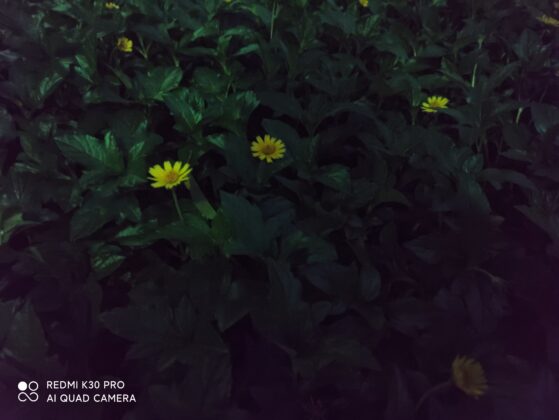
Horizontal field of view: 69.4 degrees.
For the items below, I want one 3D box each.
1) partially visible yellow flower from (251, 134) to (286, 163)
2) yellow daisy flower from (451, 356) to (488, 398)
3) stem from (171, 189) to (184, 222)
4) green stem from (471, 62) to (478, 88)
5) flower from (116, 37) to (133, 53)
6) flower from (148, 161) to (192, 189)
[{"bbox_3d":[-0.011,-0.059,0.390,0.035,0.011,0.035,-5,59,-6],"label":"partially visible yellow flower"},{"bbox_3d":[0.141,0.124,0.300,0.032,0.014,0.032,34,43,8],"label":"yellow daisy flower"},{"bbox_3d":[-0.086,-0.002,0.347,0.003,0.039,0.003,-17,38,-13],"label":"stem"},{"bbox_3d":[0.305,-0.207,0.631,0.003,0.042,0.003,9,36,23],"label":"green stem"},{"bbox_3d":[-0.299,-0.319,0.780,0.014,0.034,0.034,-16,20,41],"label":"flower"},{"bbox_3d":[-0.090,-0.029,0.335,0.036,0.013,0.036,6,45,0],"label":"flower"}]

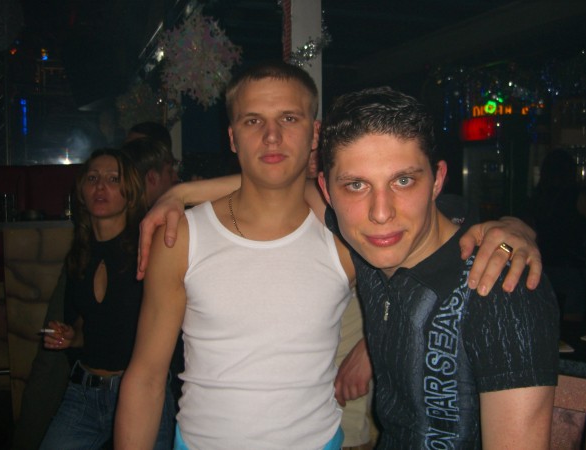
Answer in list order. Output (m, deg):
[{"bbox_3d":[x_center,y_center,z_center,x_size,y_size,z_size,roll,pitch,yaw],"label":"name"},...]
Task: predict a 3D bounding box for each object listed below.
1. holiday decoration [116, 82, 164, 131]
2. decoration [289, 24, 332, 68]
[{"bbox_3d":[-0.816,-0.624,3.500,0.260,0.260,0.170,0,5,-6],"label":"holiday decoration"},{"bbox_3d":[0.066,-0.677,2.500,0.160,0.165,0.110,0,5,0],"label":"decoration"}]

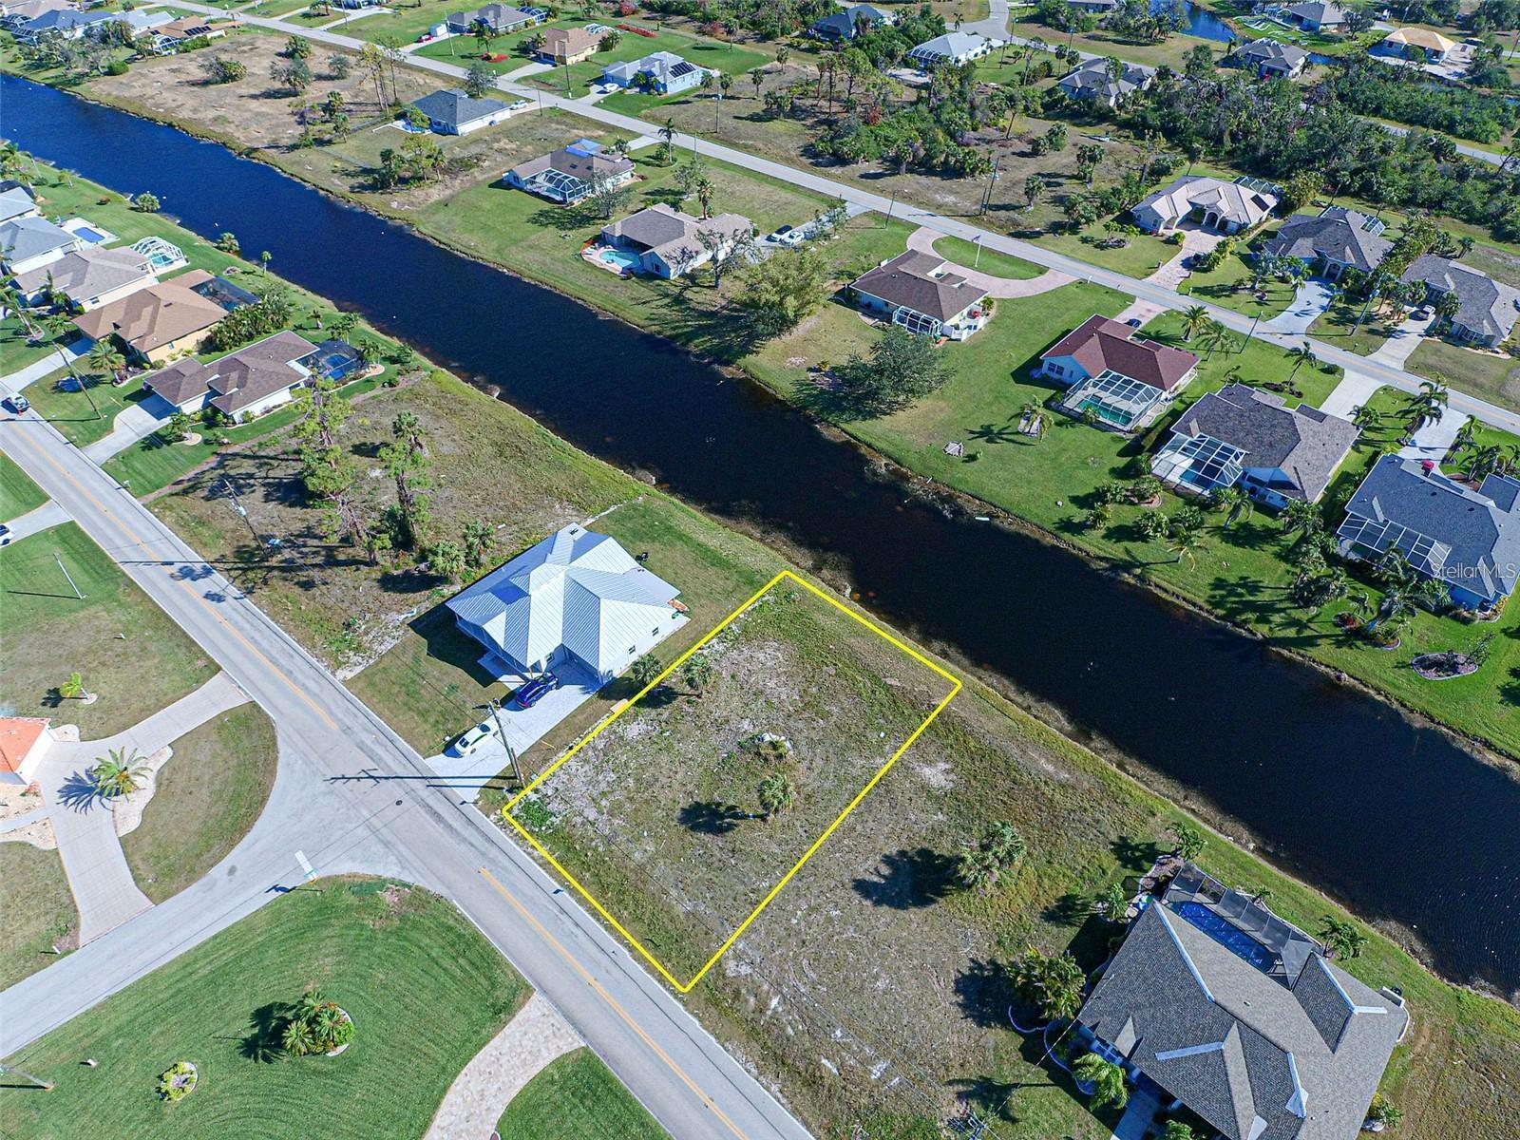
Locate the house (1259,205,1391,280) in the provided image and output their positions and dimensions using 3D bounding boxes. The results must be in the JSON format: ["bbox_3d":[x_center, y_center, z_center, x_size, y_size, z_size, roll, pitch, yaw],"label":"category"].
[{"bbox_3d":[109.981,-63.588,143.577,18.300,5.700,23.000,36,57,28],"label":"house"}]

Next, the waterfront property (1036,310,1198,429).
[{"bbox_3d":[53.587,-31.058,112.402,17.860,5.100,22.226,34,56,28],"label":"waterfront property"}]

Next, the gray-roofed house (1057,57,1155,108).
[{"bbox_3d":[95.287,-134.205,203.227,18.944,5.300,25.000,33,56,28],"label":"gray-roofed house"}]

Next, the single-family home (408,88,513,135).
[{"bbox_3d":[-78.478,-121.205,195.725,20.600,5.300,18.600,29,54,24],"label":"single-family home"}]

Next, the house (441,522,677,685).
[{"bbox_3d":[-21.920,3.450,86.440,20.040,5.630,18.950,32,53,28],"label":"house"}]

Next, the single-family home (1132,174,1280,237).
[{"bbox_3d":[92.116,-75.312,154.268,20.400,5.500,24.500,35,57,27],"label":"single-family home"}]

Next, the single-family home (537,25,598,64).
[{"bbox_3d":[-54.360,-153.630,218.770,14.940,5.430,17.980,34,54,29],"label":"single-family home"}]

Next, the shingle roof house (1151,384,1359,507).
[{"bbox_3d":[65.730,-16.879,98.753,18.776,5.300,23.705,34,56,28],"label":"shingle roof house"}]

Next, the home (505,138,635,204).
[{"bbox_3d":[-40.494,-88.602,164.985,21.502,5.000,24.485,28,54,25],"label":"home"}]

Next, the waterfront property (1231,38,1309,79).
[{"bbox_3d":[157.747,-158.537,229.406,18.000,5.200,23.500,36,57,28],"label":"waterfront property"}]

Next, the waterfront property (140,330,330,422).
[{"bbox_3d":[-80.090,-30.550,115.800,18.340,5.230,21.040,30,52,27],"label":"waterfront property"}]

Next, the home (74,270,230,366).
[{"bbox_3d":[-100.670,-43.780,126.670,20.430,5.920,21.740,29,52,26],"label":"home"}]

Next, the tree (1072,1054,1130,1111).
[{"bbox_3d":[23.413,35.884,51.860,3.700,3.400,3.700,-1,47,1],"label":"tree"}]

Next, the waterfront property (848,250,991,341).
[{"bbox_3d":[29.400,-49.640,130.960,19.110,4.940,18.240,32,53,28],"label":"waterfront property"}]

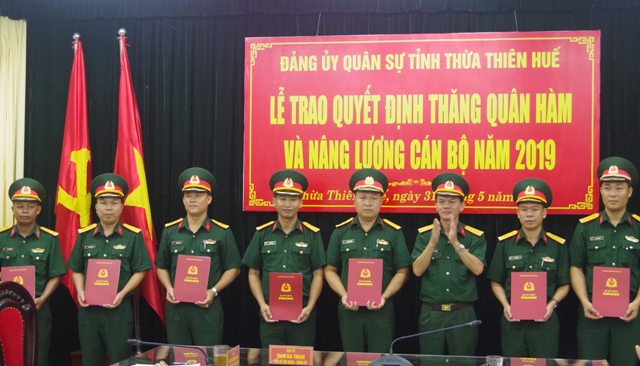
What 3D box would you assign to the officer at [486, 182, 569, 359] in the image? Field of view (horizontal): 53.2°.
[{"bbox_3d":[1.342,0.822,4.140,0.520,1.700,0.340,0,-1,6],"label":"officer"}]

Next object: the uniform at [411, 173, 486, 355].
[{"bbox_3d":[0.821,0.800,4.050,0.490,1.720,0.420,0,-1,13],"label":"uniform"}]

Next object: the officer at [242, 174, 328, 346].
[{"bbox_3d":[-0.232,0.785,4.180,0.540,1.740,0.380,0,-1,1],"label":"officer"}]

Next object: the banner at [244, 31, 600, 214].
[{"bbox_3d":[0.787,-0.474,5.130,2.820,1.430,0.040,0,-1,6],"label":"banner"}]

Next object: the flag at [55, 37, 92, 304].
[{"bbox_3d":[-1.864,-0.087,4.850,0.270,2.000,0.230,0,-1,6],"label":"flag"}]

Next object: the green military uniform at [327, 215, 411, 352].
[{"bbox_3d":[0.324,0.948,4.270,0.540,1.440,0.340,0,-1,6],"label":"green military uniform"}]

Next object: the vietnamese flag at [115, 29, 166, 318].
[{"bbox_3d":[-1.342,-0.048,4.750,0.360,2.130,0.250,0,-1,6],"label":"vietnamese flag"}]

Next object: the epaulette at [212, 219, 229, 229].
[{"bbox_3d":[-0.662,0.276,4.250,0.130,0.022,0.050,24,24,3],"label":"epaulette"}]

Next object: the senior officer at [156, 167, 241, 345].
[{"bbox_3d":[-0.807,0.772,4.240,0.560,1.750,0.380,0,-1,3],"label":"senior officer"}]

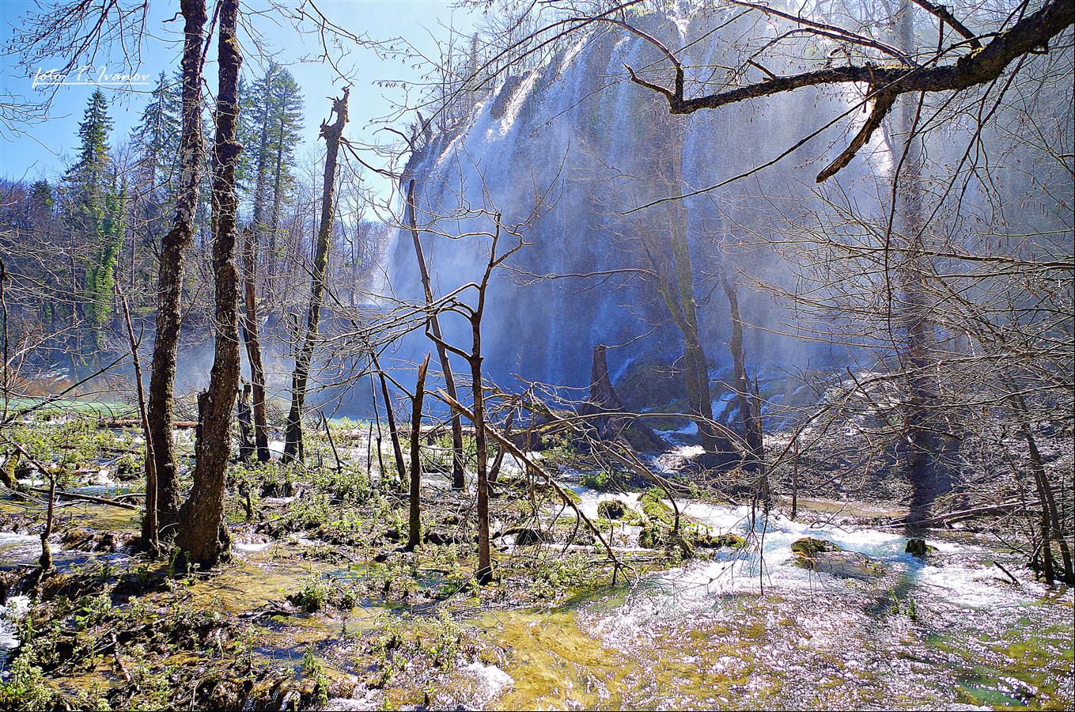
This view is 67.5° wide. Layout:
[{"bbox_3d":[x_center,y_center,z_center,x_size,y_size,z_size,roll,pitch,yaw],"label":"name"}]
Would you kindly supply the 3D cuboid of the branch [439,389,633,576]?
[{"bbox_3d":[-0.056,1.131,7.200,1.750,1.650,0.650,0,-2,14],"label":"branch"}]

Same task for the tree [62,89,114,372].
[{"bbox_3d":[-29.570,-8.434,53.000,3.600,18.300,3.600,0,-1,0],"label":"tree"}]

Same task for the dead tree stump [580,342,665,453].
[{"bbox_3d":[1.780,0.868,16.800,1.800,2.250,1.500,0,-1,6],"label":"dead tree stump"}]

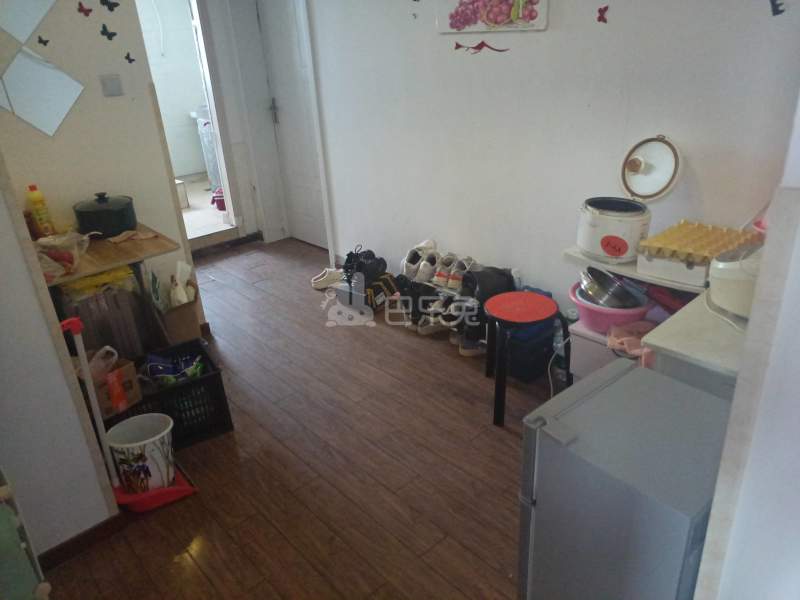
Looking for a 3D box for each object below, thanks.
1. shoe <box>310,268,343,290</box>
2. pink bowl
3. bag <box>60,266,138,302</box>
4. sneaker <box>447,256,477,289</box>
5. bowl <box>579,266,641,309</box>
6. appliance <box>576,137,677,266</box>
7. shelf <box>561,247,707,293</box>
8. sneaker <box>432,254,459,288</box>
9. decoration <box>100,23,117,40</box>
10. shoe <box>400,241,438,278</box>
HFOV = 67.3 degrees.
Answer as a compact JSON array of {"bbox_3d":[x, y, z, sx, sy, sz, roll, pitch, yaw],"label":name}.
[{"bbox_3d":[-0.444,-0.155,3.878,0.100,0.100,0.275,17,32,39],"label":"shoe"},{"bbox_3d":[0.818,0.033,2.366,0.303,0.116,0.303,-3,24,1],"label":"pink bowl"},{"bbox_3d":[-1.180,-0.080,2.374,0.300,0.130,0.220,-23,31,-37],"label":"bag"},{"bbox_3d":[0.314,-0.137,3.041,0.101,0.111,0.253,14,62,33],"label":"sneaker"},{"bbox_3d":[0.808,-0.046,2.319,0.247,0.101,0.247,31,32,6],"label":"bowl"},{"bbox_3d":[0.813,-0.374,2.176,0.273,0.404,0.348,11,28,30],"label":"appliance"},{"bbox_3d":[0.977,-0.146,2.284,0.316,0.030,0.603,-23,31,-37],"label":"shelf"},{"bbox_3d":[0.239,-0.177,3.129,0.095,0.105,0.270,6,32,20],"label":"sneaker"},{"bbox_3d":[-1.242,-1.139,2.559,0.068,0.063,0.010,-23,31,-37],"label":"decoration"},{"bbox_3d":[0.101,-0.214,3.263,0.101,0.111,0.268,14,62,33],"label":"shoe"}]

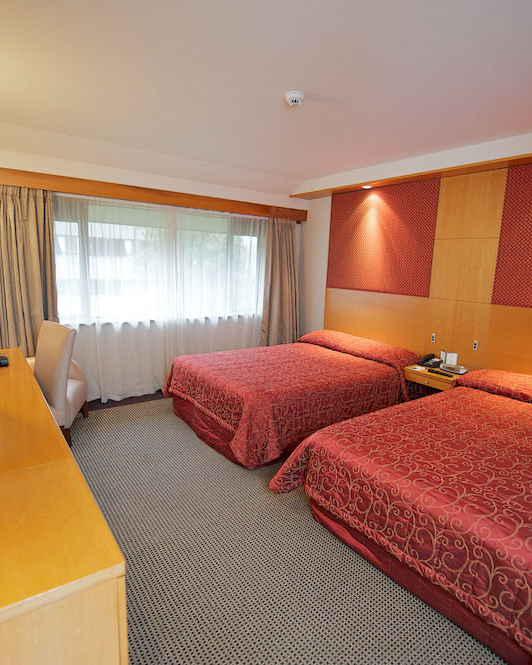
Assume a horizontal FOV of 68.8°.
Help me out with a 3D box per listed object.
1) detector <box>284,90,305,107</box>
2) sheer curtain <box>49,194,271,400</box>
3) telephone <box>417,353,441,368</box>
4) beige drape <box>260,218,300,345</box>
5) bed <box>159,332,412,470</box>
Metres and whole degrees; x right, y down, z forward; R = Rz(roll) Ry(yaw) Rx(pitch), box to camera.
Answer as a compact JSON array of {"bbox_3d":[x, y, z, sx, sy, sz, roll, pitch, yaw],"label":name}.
[{"bbox_3d":[0.175,-1.431,2.366,0.110,0.050,0.110,2,10,0],"label":"detector"},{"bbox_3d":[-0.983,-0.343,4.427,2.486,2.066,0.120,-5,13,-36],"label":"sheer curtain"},{"bbox_3d":[1.592,0.269,3.772,0.190,0.090,0.200,10,13,37],"label":"telephone"},{"bbox_3d":[0.222,-0.438,5.205,0.612,2.050,0.150,-5,13,-36],"label":"beige drape"},{"bbox_3d":[0.274,0.483,4.010,2.104,0.711,1.499,-5,13,-36],"label":"bed"}]

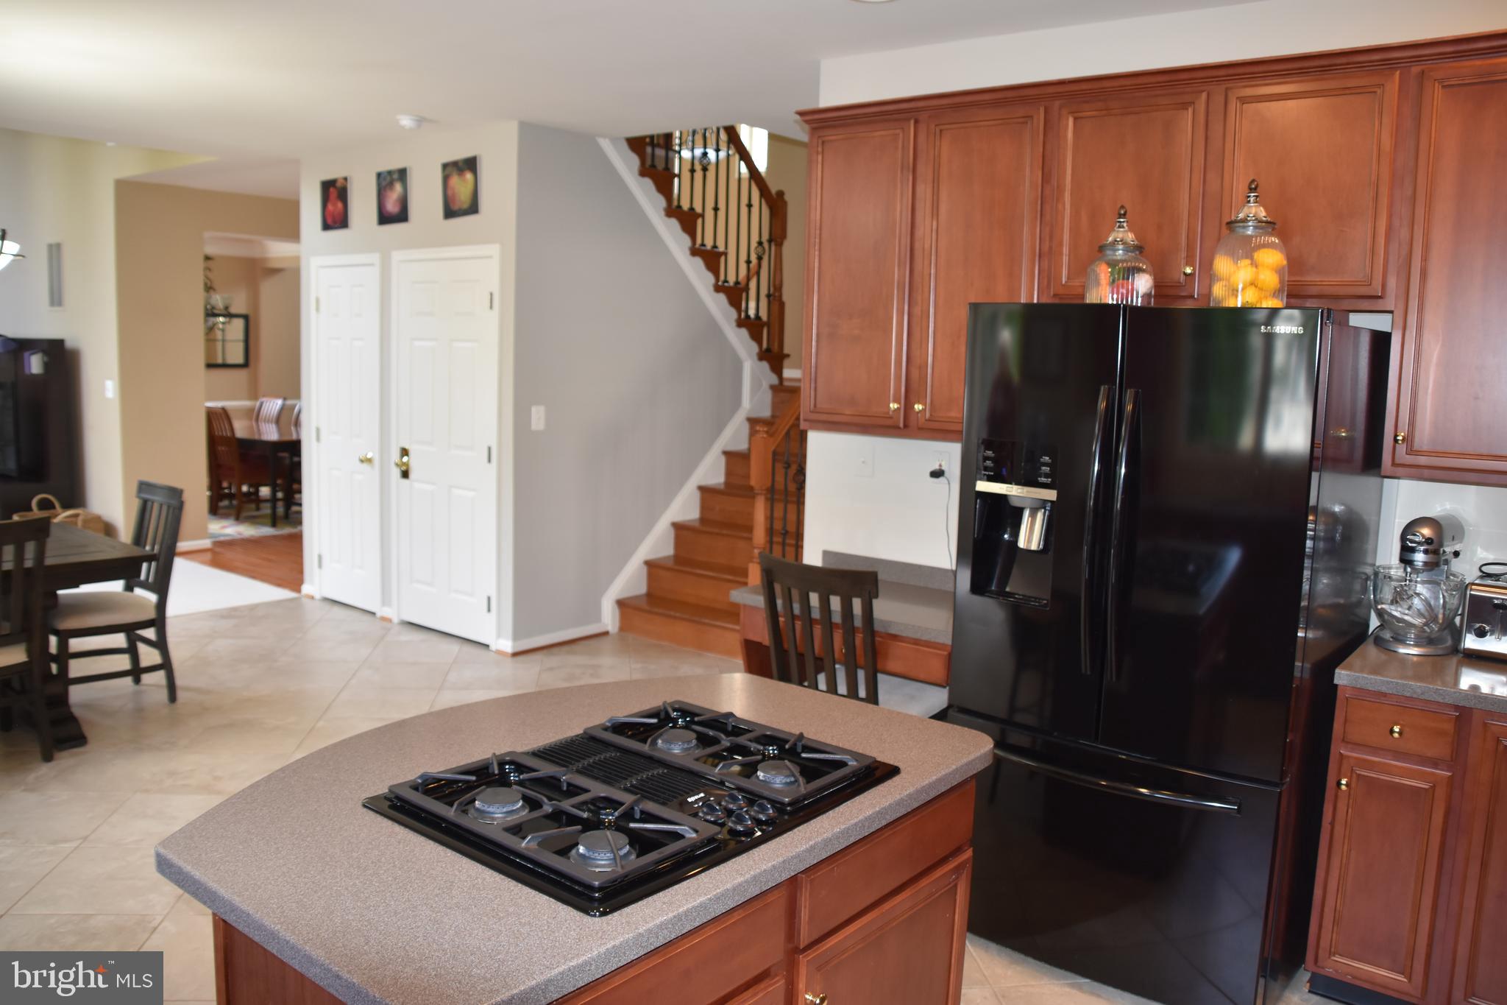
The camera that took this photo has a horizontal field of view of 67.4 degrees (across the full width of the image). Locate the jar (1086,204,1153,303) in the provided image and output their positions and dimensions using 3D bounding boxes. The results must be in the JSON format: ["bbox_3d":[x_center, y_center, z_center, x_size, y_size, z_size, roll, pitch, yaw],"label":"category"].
[{"bbox_3d":[1.013,-0.663,3.114,0.180,0.302,0.180,2,7,0],"label":"jar"}]

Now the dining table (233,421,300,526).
[{"bbox_3d":[-4.748,-0.318,10.726,2.400,0.760,1.080,8,9,38],"label":"dining table"}]

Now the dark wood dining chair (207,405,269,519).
[{"bbox_3d":[-4.703,-0.369,10.425,0.480,1.010,0.560,8,9,38],"label":"dark wood dining chair"}]

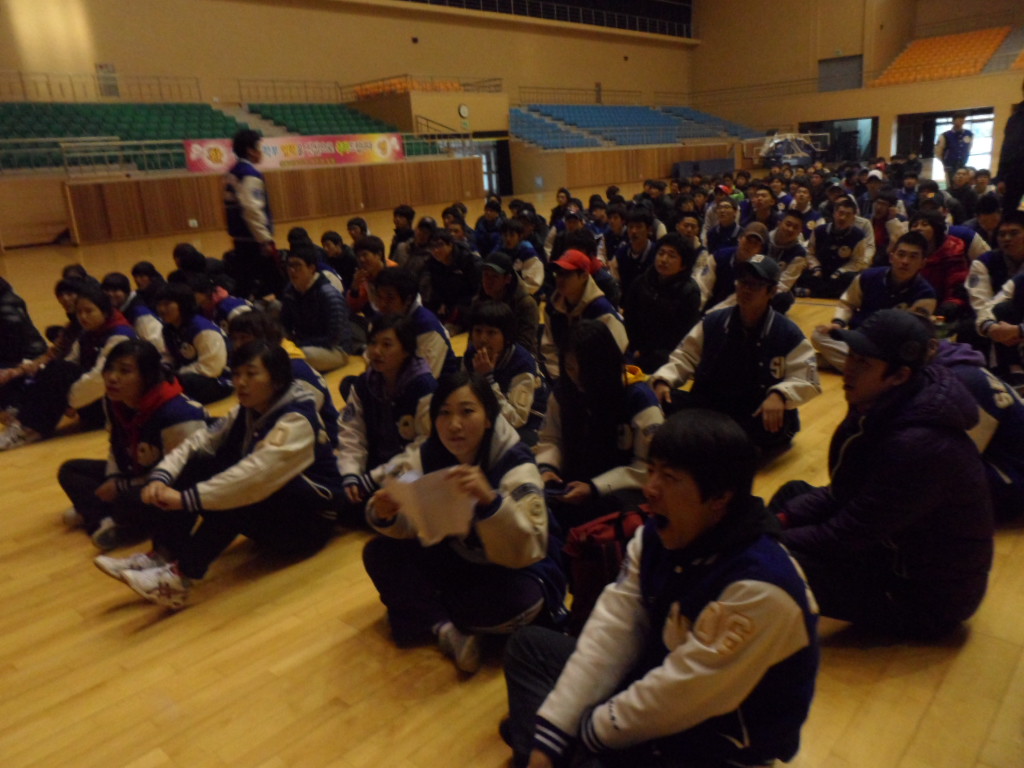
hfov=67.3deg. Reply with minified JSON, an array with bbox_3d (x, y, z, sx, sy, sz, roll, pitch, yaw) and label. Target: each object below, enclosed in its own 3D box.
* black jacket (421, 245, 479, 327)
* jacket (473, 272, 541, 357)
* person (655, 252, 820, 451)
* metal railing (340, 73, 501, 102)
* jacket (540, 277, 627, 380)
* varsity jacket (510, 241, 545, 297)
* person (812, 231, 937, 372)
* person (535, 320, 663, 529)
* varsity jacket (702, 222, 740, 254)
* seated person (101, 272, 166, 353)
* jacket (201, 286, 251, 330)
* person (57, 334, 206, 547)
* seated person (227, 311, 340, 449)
[{"bbox_3d":[-0.496,-0.756,6.300,0.550,0.660,0.460,5,18,30],"label":"black jacket"},{"bbox_3d":[-0.038,-0.216,4.283,0.550,0.610,0.440,9,20,36],"label":"jacket"},{"bbox_3d":[1.069,-0.163,3.613,0.780,0.840,0.700,2,17,19],"label":"person"},{"bbox_3d":[-4.028,-13.460,35.366,4.700,0.800,5.700,11,21,42],"label":"metal railing"},{"bbox_3d":[0.360,-0.225,4.243,0.550,0.610,0.450,8,20,33],"label":"jacket"},{"bbox_3d":[0.086,-0.973,7.000,0.540,0.600,0.450,8,20,36],"label":"varsity jacket"},{"bbox_3d":[2.192,-0.520,4.676,0.740,0.800,0.720,8,20,36],"label":"person"},{"bbox_3d":[0.263,0.204,2.622,0.620,0.820,0.660,4,18,23],"label":"person"},{"bbox_3d":[2.231,-1.368,8.000,0.520,0.600,0.360,3,17,22],"label":"varsity jacket"},{"bbox_3d":[-2.803,-0.431,5.650,0.580,0.800,0.600,3,17,25],"label":"seated person"},{"bbox_3d":[-1.739,-0.230,4.684,0.480,0.540,0.420,11,22,43],"label":"jacket"},{"bbox_3d":[-1.515,0.188,3.120,0.600,0.800,0.600,3,17,23],"label":"person"},{"bbox_3d":[-1.057,0.079,3.324,0.600,0.800,0.680,10,21,38],"label":"seated person"}]

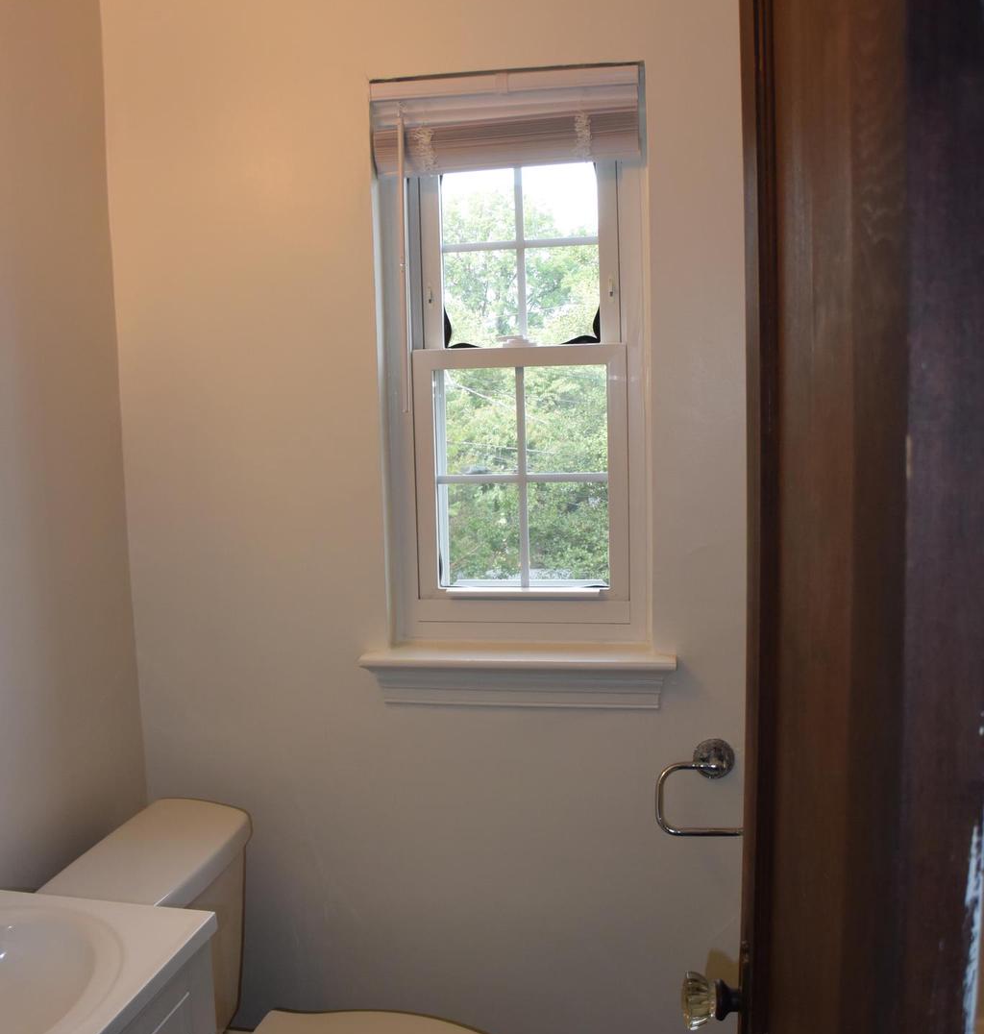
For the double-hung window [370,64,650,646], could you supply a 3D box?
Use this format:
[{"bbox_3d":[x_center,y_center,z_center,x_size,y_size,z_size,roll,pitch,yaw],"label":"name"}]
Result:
[{"bbox_3d":[0.043,-0.258,1.925,0.460,0.965,0.120,-1,5,11],"label":"double-hung window"}]

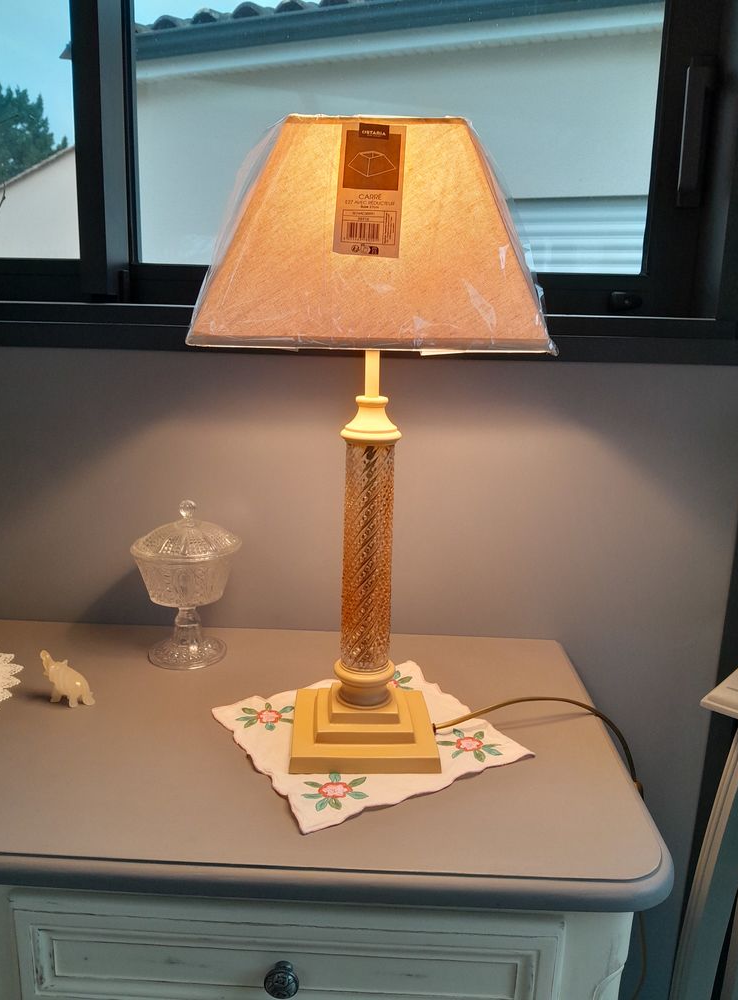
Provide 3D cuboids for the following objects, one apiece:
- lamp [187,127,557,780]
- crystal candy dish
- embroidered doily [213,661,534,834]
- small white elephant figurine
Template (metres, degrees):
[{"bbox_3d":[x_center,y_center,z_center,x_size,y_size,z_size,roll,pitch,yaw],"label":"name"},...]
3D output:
[{"bbox_3d":[0.001,-0.038,0.723,0.277,0.572,0.277,2,11,1],"label":"lamp"},{"bbox_3d":[-0.228,0.102,0.948,0.136,0.203,0.136,2,11,0],"label":"crystal candy dish"},{"bbox_3d":[0.000,0.236,0.791,0.266,0.010,0.252,-5,12,-31],"label":"embroidered doily"},{"bbox_3d":[-0.333,0.196,0.827,0.060,0.056,0.033,8,12,31],"label":"small white elephant figurine"}]

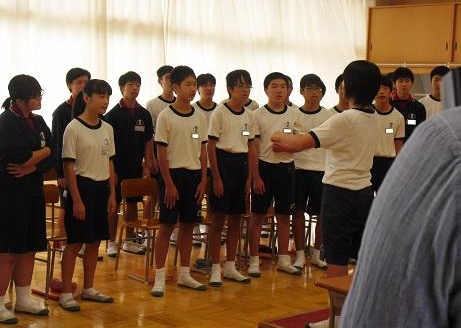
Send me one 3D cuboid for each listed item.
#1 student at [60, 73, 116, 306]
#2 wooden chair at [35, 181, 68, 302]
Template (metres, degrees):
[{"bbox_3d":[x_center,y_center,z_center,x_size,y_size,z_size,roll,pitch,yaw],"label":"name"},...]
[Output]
[{"bbox_3d":[-1.002,0.197,5.854,0.300,1.570,0.420,6,7,40],"label":"student"},{"bbox_3d":[-1.278,0.568,6.195,0.390,0.755,0.480,-3,7,-40],"label":"wooden chair"}]

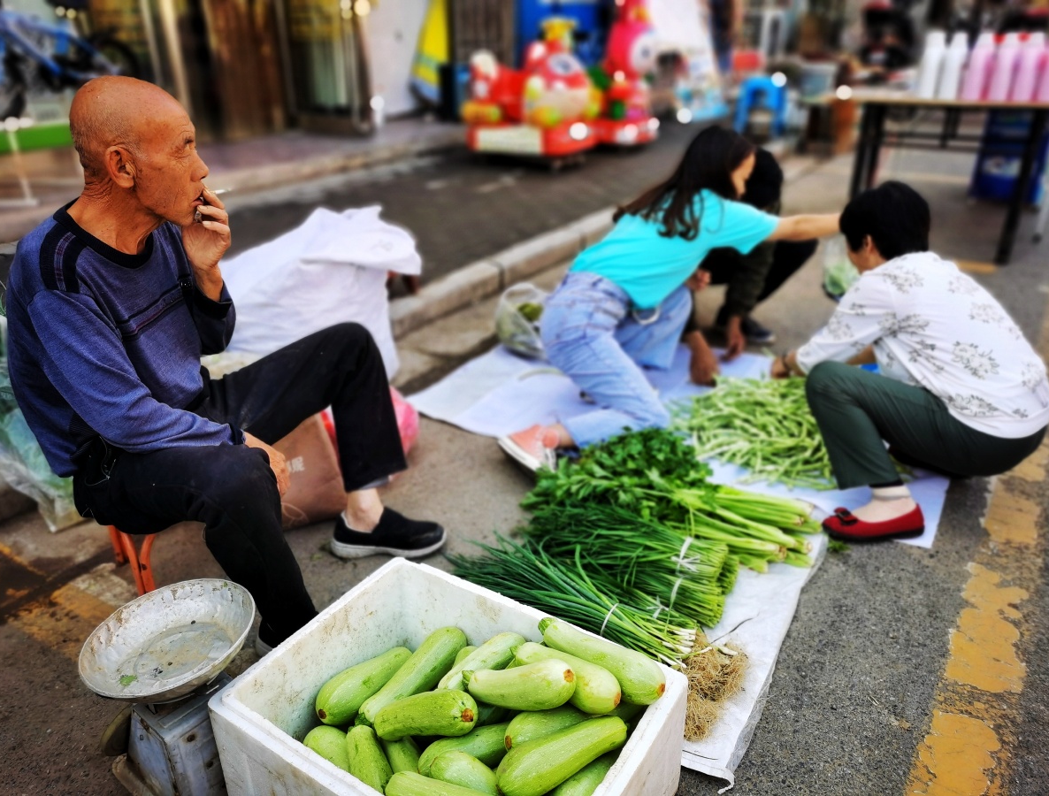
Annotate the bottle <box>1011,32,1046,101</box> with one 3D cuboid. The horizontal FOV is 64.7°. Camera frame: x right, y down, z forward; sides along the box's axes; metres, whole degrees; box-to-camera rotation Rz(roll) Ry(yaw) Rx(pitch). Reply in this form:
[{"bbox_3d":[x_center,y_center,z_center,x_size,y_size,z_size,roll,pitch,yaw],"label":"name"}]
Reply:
[{"bbox_3d":[2.265,-1.503,3.754,0.100,0.290,0.110,0,27,0],"label":"bottle"}]

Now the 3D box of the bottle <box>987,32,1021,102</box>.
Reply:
[{"bbox_3d":[2.160,-1.503,3.754,0.100,0.290,0.110,0,27,0],"label":"bottle"}]

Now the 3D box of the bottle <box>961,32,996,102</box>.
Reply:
[{"bbox_3d":[2.050,-1.503,3.754,0.100,0.290,0.110,0,27,0],"label":"bottle"}]

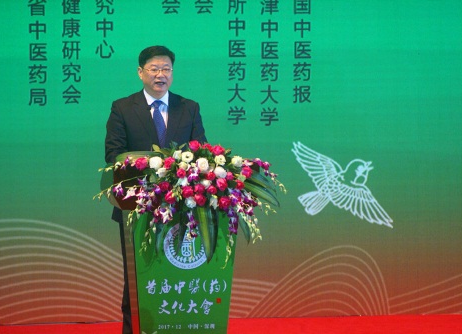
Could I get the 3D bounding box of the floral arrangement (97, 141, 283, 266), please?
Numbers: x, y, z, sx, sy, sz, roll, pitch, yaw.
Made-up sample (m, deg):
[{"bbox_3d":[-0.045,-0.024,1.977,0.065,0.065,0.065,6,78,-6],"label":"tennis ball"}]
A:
[{"bbox_3d":[-0.204,0.173,22.000,0.940,0.600,0.500,0,3,-9],"label":"floral arrangement"}]

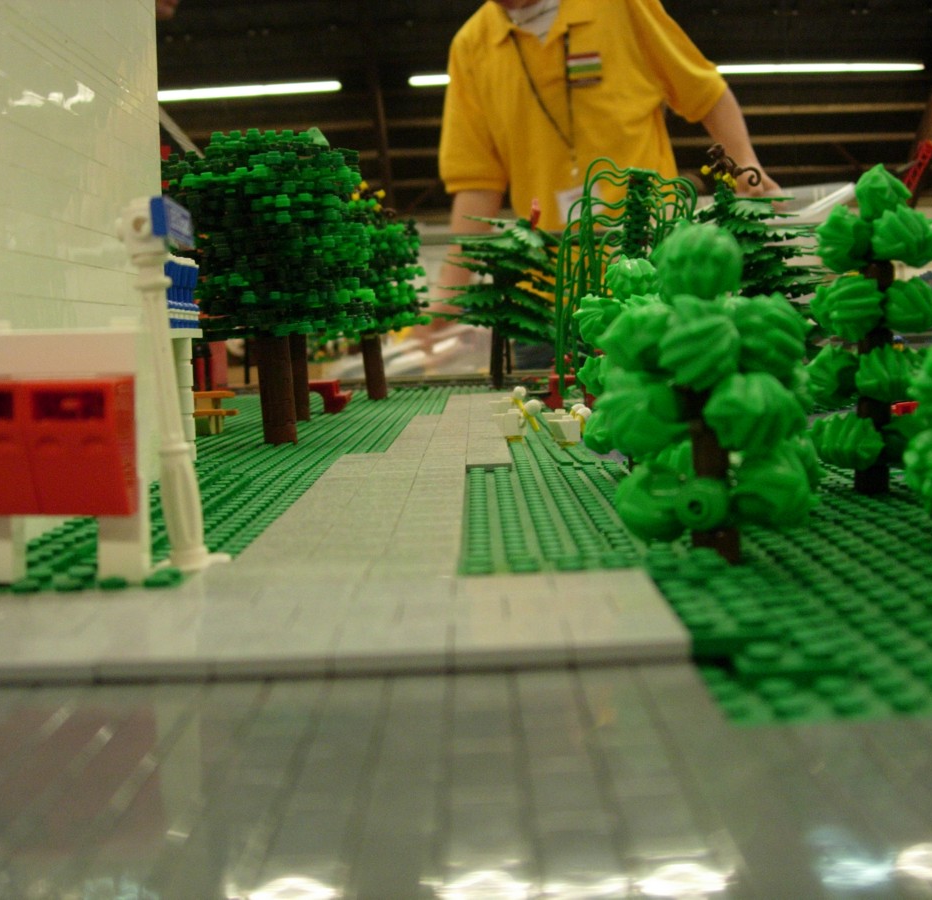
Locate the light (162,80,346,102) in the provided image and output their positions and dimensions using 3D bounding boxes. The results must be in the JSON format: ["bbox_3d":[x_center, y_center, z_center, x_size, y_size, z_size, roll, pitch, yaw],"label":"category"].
[{"bbox_3d":[-4.526,-6.813,25.000,4.356,0.120,0.160,-2,5,4],"label":"light"}]

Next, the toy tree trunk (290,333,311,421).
[{"bbox_3d":[-0.105,-0.045,0.810,0.016,0.056,0.016,-2,5,1],"label":"toy tree trunk"}]

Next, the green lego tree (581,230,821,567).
[{"bbox_3d":[0.049,-0.011,0.270,0.043,0.069,0.043,-2,5,1],"label":"green lego tree"}]

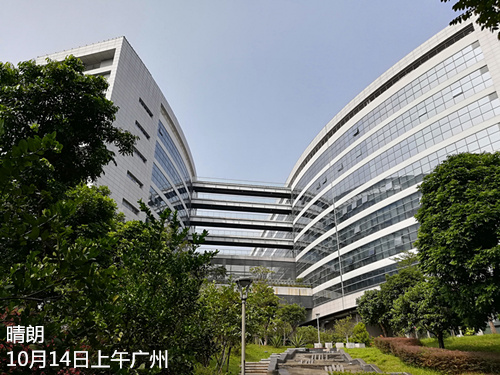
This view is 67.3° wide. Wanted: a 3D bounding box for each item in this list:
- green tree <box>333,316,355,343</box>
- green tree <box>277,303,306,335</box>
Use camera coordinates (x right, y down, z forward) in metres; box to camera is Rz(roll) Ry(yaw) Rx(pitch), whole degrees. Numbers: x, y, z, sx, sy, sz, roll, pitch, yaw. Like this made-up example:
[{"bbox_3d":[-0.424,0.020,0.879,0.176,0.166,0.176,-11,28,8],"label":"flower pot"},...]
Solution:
[{"bbox_3d":[8.296,12.669,33.318,1.952,2.331,1.893,0,-26,0],"label":"green tree"},{"bbox_3d":[4.032,13.027,36.482,2.915,3.589,2.827,0,-26,0],"label":"green tree"}]

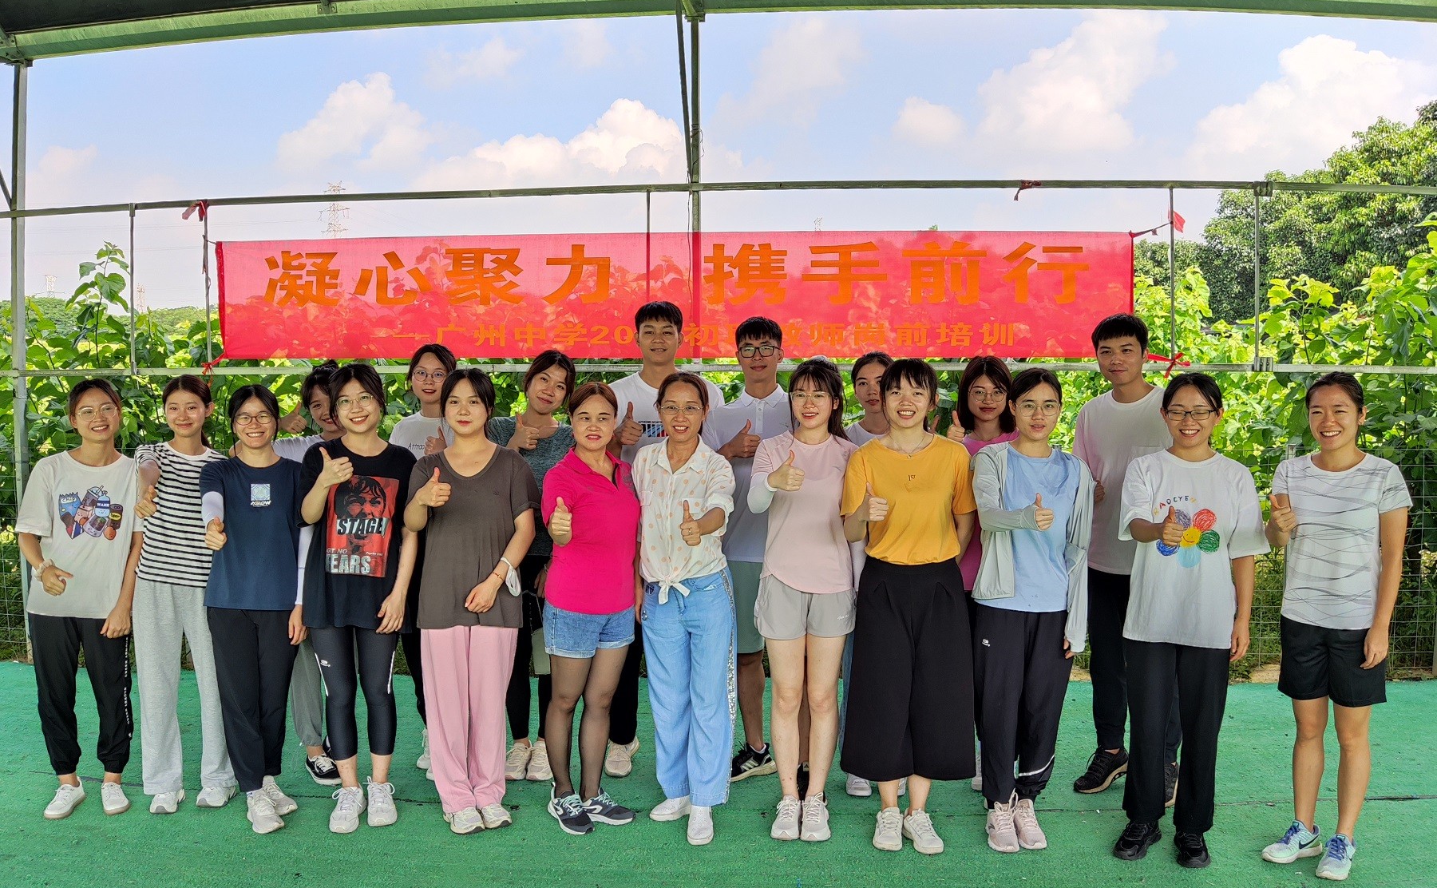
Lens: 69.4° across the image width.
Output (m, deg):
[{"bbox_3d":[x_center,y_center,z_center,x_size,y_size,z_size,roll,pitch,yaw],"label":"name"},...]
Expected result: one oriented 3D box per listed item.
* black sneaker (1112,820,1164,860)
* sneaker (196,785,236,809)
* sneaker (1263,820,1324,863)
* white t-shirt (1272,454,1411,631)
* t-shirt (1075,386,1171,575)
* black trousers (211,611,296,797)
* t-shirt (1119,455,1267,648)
[{"bbox_3d":[1.440,1.323,3.560,0.100,0.105,0.260,3,5,36],"label":"black sneaker"},{"bbox_3d":[-1.865,1.255,3.866,0.095,0.110,0.250,0,4,2],"label":"sneaker"},{"bbox_3d":[1.895,1.287,3.406,0.255,0.115,0.095,-2,5,-30],"label":"sneaker"},{"bbox_3d":[2.027,0.309,3.376,0.406,0.558,0.280,2,5,30],"label":"white t-shirt"},{"bbox_3d":[1.523,0.140,3.862,0.434,0.710,0.280,0,4,5],"label":"t-shirt"},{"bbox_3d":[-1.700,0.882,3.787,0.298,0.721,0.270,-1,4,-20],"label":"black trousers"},{"bbox_3d":[1.525,0.333,3.376,0.460,0.630,0.280,2,6,16],"label":"t-shirt"}]

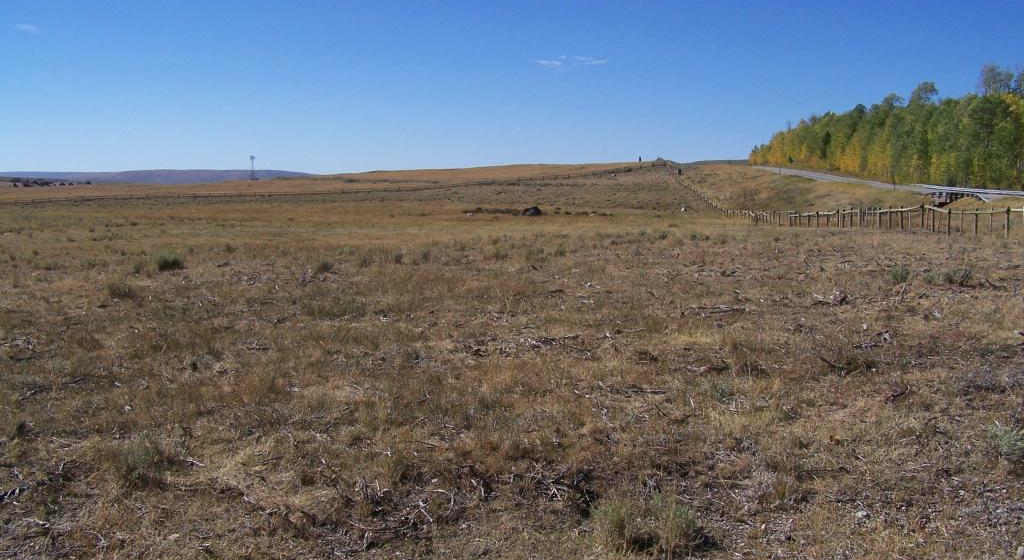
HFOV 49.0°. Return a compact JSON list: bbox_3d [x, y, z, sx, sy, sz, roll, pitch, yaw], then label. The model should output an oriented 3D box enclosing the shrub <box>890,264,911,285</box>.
[{"bbox_3d":[6.705,-0.091,19.400,0.345,0.323,0.345,0,5,0],"label":"shrub"}]

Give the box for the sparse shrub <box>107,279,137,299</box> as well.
[{"bbox_3d":[-5.902,0.132,17.000,0.446,0.283,0.402,0,5,0],"label":"sparse shrub"}]

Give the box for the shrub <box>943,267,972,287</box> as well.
[{"bbox_3d":[7.530,-0.055,19.000,0.507,0.316,0.456,0,5,0],"label":"shrub"}]

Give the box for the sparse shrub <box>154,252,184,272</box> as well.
[{"bbox_3d":[-6.947,-0.360,22.800,0.608,0.380,0.548,0,5,0],"label":"sparse shrub"}]

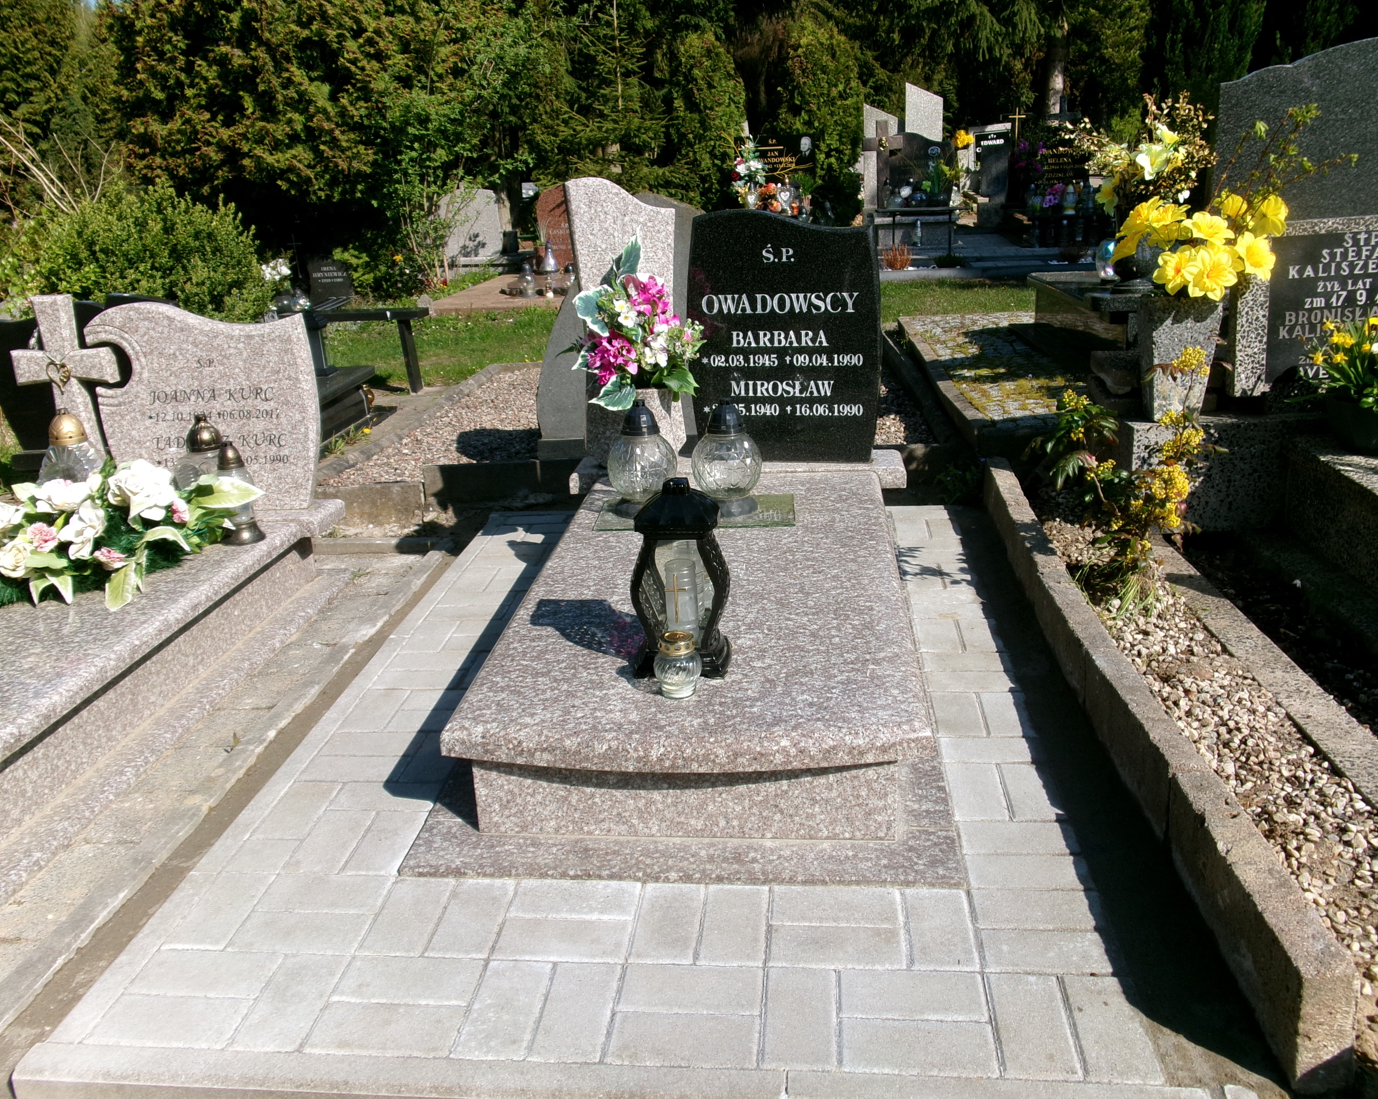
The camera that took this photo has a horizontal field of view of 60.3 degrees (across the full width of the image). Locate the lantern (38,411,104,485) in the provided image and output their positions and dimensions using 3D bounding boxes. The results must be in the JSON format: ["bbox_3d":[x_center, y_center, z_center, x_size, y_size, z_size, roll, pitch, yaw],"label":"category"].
[{"bbox_3d":[-1.605,-0.203,3.094,0.190,0.310,0.190,-1,19,6],"label":"lantern"}]

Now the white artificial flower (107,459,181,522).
[{"bbox_3d":[-1.332,-0.144,2.895,0.170,0.145,0.120,-11,21,-24],"label":"white artificial flower"}]

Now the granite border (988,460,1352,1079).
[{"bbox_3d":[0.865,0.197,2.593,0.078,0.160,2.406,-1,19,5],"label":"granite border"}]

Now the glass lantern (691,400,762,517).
[{"bbox_3d":[0.096,-0.238,2.972,0.177,0.280,0.177,-1,19,6],"label":"glass lantern"}]

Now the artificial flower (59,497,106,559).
[{"bbox_3d":[-1.425,-0.047,2.785,0.112,0.140,0.090,-16,23,-34],"label":"artificial flower"}]

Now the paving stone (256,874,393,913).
[{"bbox_3d":[-0.583,0.583,1.921,0.200,0.060,0.100,-1,19,6],"label":"paving stone"}]

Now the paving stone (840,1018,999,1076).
[{"bbox_3d":[0.304,0.688,1.580,0.200,0.060,0.100,-1,19,6],"label":"paving stone"}]

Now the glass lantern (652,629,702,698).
[{"bbox_3d":[-0.018,0.197,2.020,0.080,0.100,0.080,-1,19,6],"label":"glass lantern"}]

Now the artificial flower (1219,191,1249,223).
[{"bbox_3d":[1.346,-0.848,2.930,0.075,0.080,0.065,6,21,23],"label":"artificial flower"}]

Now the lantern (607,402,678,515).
[{"bbox_3d":[-0.121,-0.234,2.989,0.179,0.290,0.179,-1,19,6],"label":"lantern"}]

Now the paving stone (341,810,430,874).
[{"bbox_3d":[-0.518,0.532,2.057,0.100,0.060,0.200,-1,19,6],"label":"paving stone"}]

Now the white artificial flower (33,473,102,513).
[{"bbox_3d":[-1.568,-0.143,2.990,0.165,0.085,0.140,-13,21,-27],"label":"white artificial flower"}]

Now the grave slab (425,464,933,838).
[{"bbox_3d":[0.062,0.140,2.666,0.810,0.210,1.590,-1,19,6],"label":"grave slab"}]

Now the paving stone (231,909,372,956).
[{"bbox_3d":[-0.596,0.620,1.845,0.200,0.055,0.100,-1,19,6],"label":"paving stone"}]

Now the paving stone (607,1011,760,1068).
[{"bbox_3d":[-0.006,0.678,1.588,0.200,0.055,0.100,-1,19,6],"label":"paving stone"}]

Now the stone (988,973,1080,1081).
[{"bbox_3d":[0.458,0.657,1.584,0.100,0.055,0.200,-1,19,6],"label":"stone"}]

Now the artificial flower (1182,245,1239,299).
[{"bbox_3d":[1.277,-0.679,2.910,0.137,0.132,0.070,5,21,23],"label":"artificial flower"}]

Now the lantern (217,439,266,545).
[{"bbox_3d":[-1.142,-0.149,2.991,0.112,0.251,0.112,-1,19,6],"label":"lantern"}]

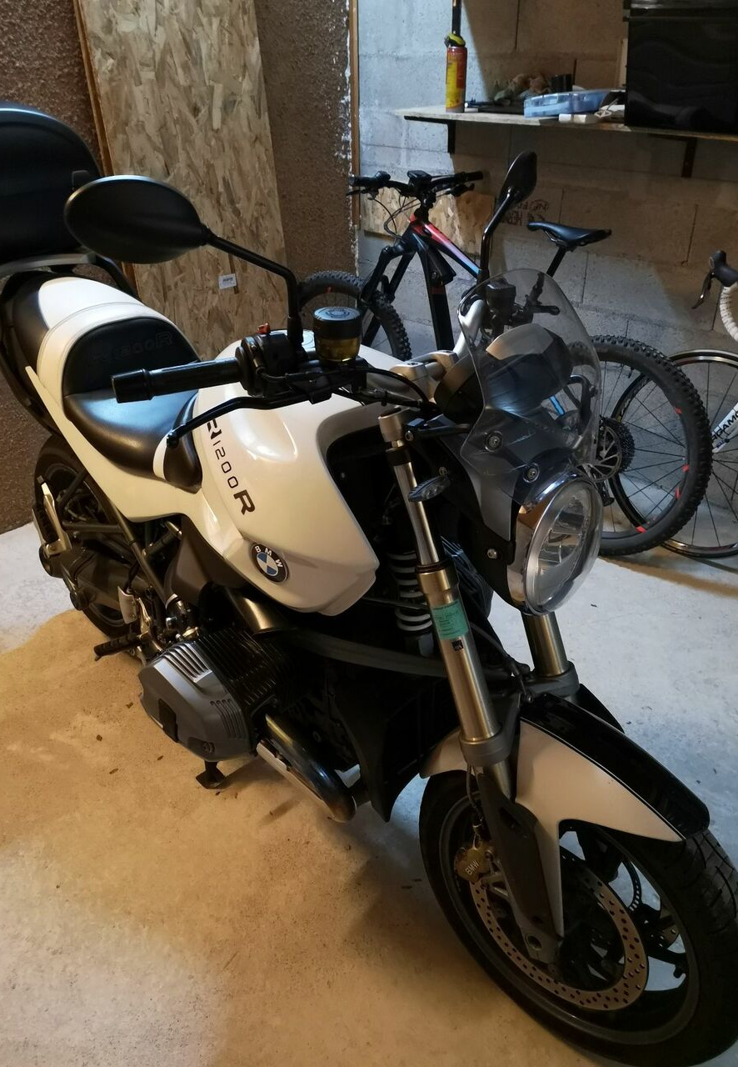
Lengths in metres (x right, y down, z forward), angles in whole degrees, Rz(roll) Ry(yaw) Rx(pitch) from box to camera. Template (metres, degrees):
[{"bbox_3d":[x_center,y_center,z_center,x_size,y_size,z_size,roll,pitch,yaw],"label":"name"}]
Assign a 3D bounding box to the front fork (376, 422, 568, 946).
[{"bbox_3d":[0.155,0.254,1.220,0.105,0.890,0.080,-4,16,45],"label":"front fork"}]

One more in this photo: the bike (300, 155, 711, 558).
[{"bbox_3d":[0.326,-0.659,2.956,0.740,1.120,1.920,-25,38,-36],"label":"bike"}]

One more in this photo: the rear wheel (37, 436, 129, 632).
[{"bbox_3d":[-0.702,0.007,2.269,0.180,0.630,0.630,-25,38,-37],"label":"rear wheel"}]

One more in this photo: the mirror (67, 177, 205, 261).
[{"bbox_3d":[-0.246,-0.329,0.885,0.154,0.096,0.050,-6,40,-29],"label":"mirror"}]

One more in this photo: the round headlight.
[{"bbox_3d":[0.243,0.005,1.162,0.120,0.200,0.190,23,34,35],"label":"round headlight"}]

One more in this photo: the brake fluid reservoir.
[{"bbox_3d":[-0.041,-0.253,1.060,0.060,0.060,0.060,-1,30,0],"label":"brake fluid reservoir"}]

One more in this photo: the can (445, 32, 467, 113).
[{"bbox_3d":[0.297,-1.561,2.809,0.066,0.243,0.066,-1,30,0],"label":"can"}]

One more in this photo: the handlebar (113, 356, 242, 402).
[{"bbox_3d":[-0.231,-0.186,1.017,0.167,0.037,0.037,-14,33,-29],"label":"handlebar"}]

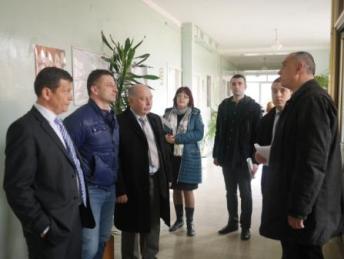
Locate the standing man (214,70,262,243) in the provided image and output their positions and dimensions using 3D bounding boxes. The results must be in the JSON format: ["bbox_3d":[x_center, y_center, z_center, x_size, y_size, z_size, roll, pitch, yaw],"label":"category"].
[{"bbox_3d":[0.712,0.294,4.361,0.540,1.770,0.380,1,5,13],"label":"standing man"}]

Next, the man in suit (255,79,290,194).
[{"bbox_3d":[0.829,0.439,3.129,0.500,1.690,0.420,3,6,35],"label":"man in suit"}]

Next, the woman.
[{"bbox_3d":[0.129,0.350,4.466,0.500,1.640,0.380,1,5,16],"label":"woman"}]

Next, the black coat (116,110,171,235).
[{"bbox_3d":[-0.241,0.346,3.312,0.520,1.045,0.360,-4,6,-37],"label":"black coat"}]

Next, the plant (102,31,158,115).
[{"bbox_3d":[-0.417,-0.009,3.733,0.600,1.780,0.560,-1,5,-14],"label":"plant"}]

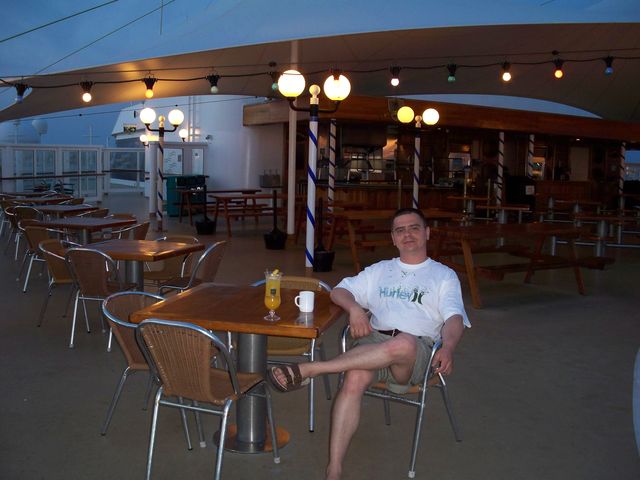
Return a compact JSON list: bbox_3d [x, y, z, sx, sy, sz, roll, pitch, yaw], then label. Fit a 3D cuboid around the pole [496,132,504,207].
[{"bbox_3d":[5.094,-1.746,19.409,0.135,2.570,0.135,2,6,0],"label":"pole"}]

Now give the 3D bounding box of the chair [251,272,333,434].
[{"bbox_3d":[-0.206,0.644,4.081,0.530,0.750,0.570,3,6,11],"label":"chair"}]

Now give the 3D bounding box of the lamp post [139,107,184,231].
[{"bbox_3d":[-3.377,-1.490,14.535,0.960,2.600,0.330,-1,7,-20],"label":"lamp post"}]

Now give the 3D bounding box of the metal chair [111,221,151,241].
[{"bbox_3d":[-2.205,0.189,7.950,0.570,0.750,0.530,3,6,17],"label":"metal chair"}]

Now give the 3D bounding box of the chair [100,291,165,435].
[{"bbox_3d":[-0.837,0.671,3.724,0.570,0.750,0.530,3,6,18],"label":"chair"}]

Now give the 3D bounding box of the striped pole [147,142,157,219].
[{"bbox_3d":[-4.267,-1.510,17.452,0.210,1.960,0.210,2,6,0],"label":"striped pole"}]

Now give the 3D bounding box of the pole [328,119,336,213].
[{"bbox_3d":[0.238,-1.307,14.335,0.120,2.480,0.120,1,6,0],"label":"pole"}]

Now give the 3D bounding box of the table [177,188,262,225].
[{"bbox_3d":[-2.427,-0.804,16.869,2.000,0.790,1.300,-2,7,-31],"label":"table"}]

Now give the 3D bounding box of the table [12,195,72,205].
[{"bbox_3d":[-5.193,-0.390,12.661,0.900,0.740,0.900,3,6,11],"label":"table"}]

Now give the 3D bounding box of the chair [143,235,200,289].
[{"bbox_3d":[-1.400,0.377,6.319,0.530,0.750,0.570,3,6,12],"label":"chair"}]

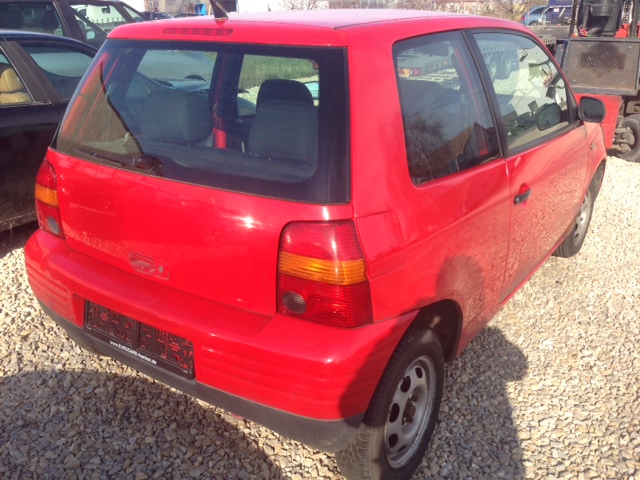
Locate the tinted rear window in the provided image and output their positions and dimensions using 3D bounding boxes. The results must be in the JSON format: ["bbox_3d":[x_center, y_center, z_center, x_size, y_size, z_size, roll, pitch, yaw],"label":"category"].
[{"bbox_3d":[-0.426,-0.402,1.917,1.330,0.445,0.070,14,-3,33],"label":"tinted rear window"}]

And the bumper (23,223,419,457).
[{"bbox_3d":[-0.472,0.230,2.079,1.560,0.350,0.440,14,25,33],"label":"bumper"}]

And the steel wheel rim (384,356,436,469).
[{"bbox_3d":[0.249,0.540,2.005,0.130,0.370,0.370,14,25,33],"label":"steel wheel rim"}]

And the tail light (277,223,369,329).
[{"bbox_3d":[0.003,0.080,1.611,0.250,0.280,0.140,14,25,33],"label":"tail light"}]

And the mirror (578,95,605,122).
[{"bbox_3d":[1.239,-0.599,2.790,0.125,0.112,0.090,14,25,33],"label":"mirror"}]

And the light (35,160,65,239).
[{"bbox_3d":[-0.996,-0.163,2.276,0.250,0.280,0.140,14,25,33],"label":"light"}]

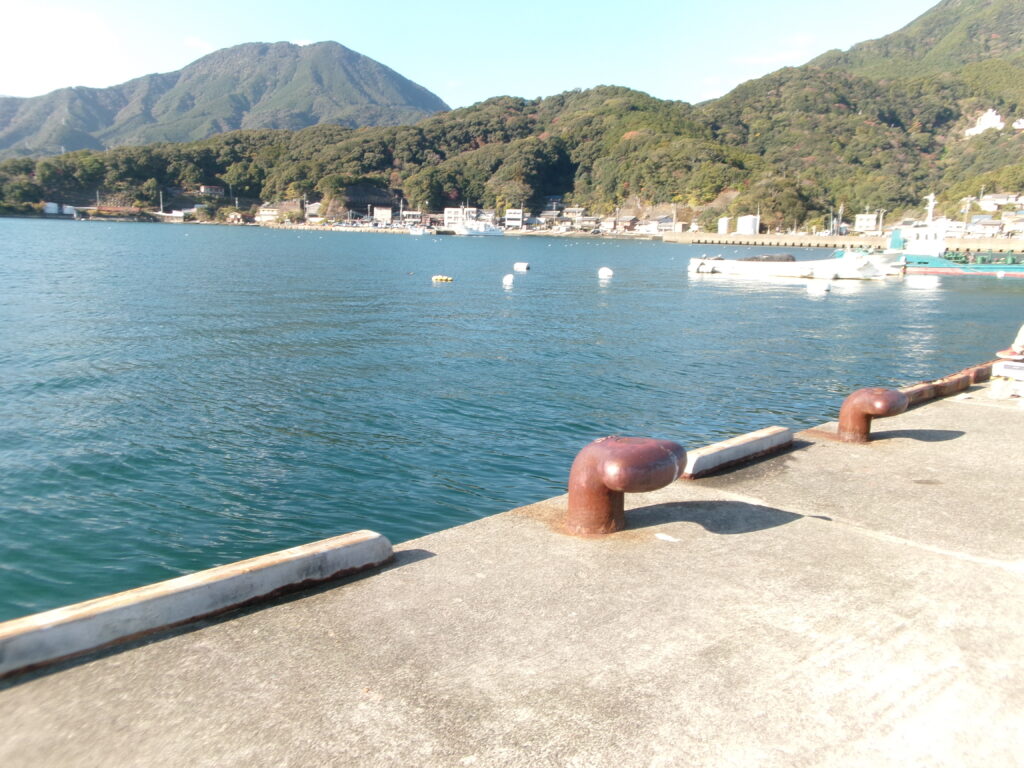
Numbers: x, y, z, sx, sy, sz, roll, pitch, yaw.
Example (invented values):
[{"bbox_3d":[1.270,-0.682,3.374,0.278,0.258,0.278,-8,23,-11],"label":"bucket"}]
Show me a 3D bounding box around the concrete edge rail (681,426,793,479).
[{"bbox_3d":[1.722,0.494,6.235,0.140,0.145,1.620,11,13,41],"label":"concrete edge rail"}]

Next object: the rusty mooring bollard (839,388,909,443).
[{"bbox_3d":[3.129,0.247,7.175,0.540,0.475,0.490,11,13,41],"label":"rusty mooring bollard"}]

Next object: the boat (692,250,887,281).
[{"bbox_3d":[17.421,-7.439,52.000,12.400,1.800,2.600,2,10,-3],"label":"boat"}]

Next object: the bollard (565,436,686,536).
[{"bbox_3d":[0.567,0.527,4.340,0.560,0.500,0.500,11,13,41],"label":"bollard"}]

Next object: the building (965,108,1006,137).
[{"bbox_3d":[274.393,-151.539,480.000,23.000,15.000,14.000,6,10,19],"label":"building"}]

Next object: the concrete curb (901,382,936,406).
[{"bbox_3d":[4.052,0.127,8.444,0.155,0.120,1.400,11,12,42],"label":"concrete curb"}]

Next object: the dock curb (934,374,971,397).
[{"bbox_3d":[4.327,0.001,8.239,0.135,0.133,0.985,12,15,43],"label":"dock curb"}]

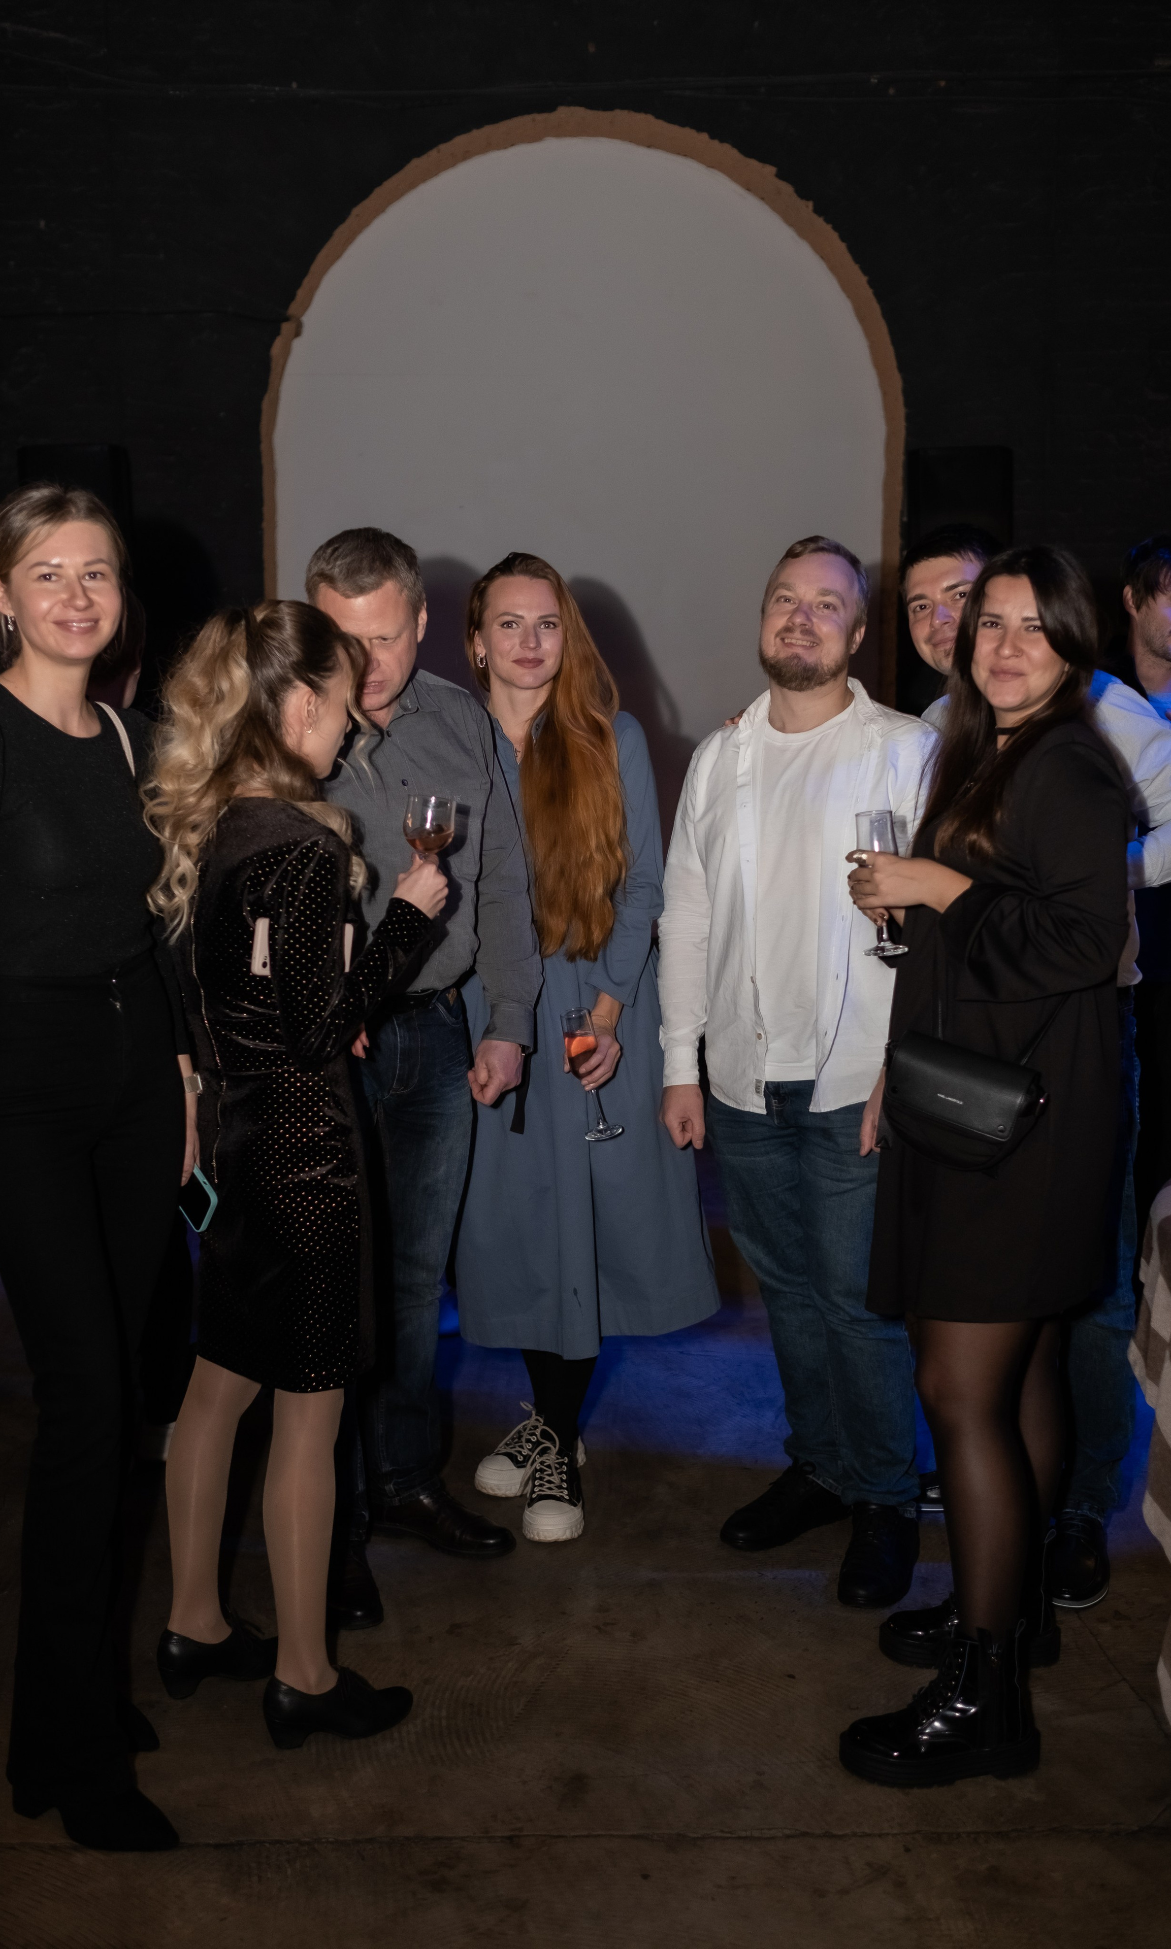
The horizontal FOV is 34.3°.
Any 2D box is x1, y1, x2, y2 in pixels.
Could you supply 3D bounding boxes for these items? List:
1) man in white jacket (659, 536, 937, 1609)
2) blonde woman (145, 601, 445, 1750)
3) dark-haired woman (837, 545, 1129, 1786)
[{"bbox_3d":[0.384,0.138,3.260,0.520,1.780,0.400,1,6,11],"label":"man in white jacket"},{"bbox_3d":[-0.426,0.268,2.731,0.460,1.620,0.410,-3,7,-28],"label":"blonde woman"},{"bbox_3d":[0.529,0.243,2.678,0.440,1.690,0.440,-3,7,-33],"label":"dark-haired woman"}]

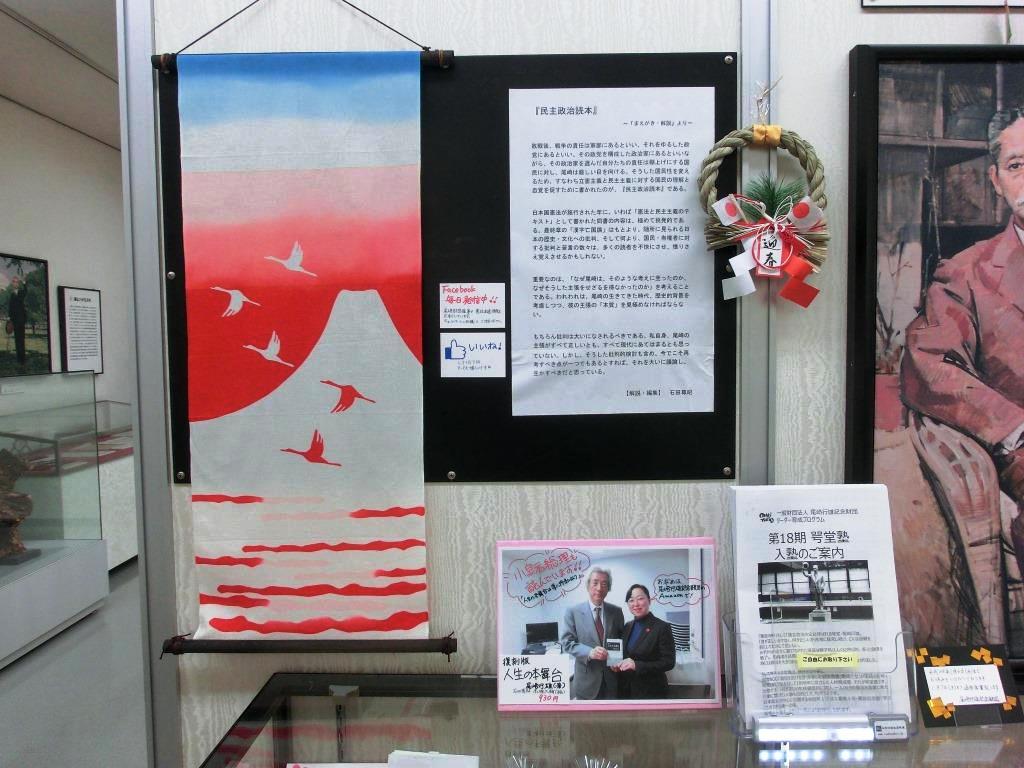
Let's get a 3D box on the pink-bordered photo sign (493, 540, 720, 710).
[{"bbox_3d":[0.131,0.326,0.970,0.302,0.222,0.010,0,-9,-3],"label":"pink-bordered photo sign"}]

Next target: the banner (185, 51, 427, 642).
[{"bbox_3d":[-0.300,-0.046,1.029,0.347,0.850,0.020,-1,3,1],"label":"banner"}]

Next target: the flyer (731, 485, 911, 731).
[{"bbox_3d":[0.397,0.284,0.924,0.212,0.297,0.020,0,-8,-4],"label":"flyer"}]

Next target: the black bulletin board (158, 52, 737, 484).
[{"bbox_3d":[-0.091,-0.164,1.031,0.832,0.618,0.015,-1,3,1],"label":"black bulletin board"}]

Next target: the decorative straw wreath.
[{"bbox_3d":[0.350,-0.235,0.992,0.182,0.252,0.060,-1,3,1],"label":"decorative straw wreath"}]

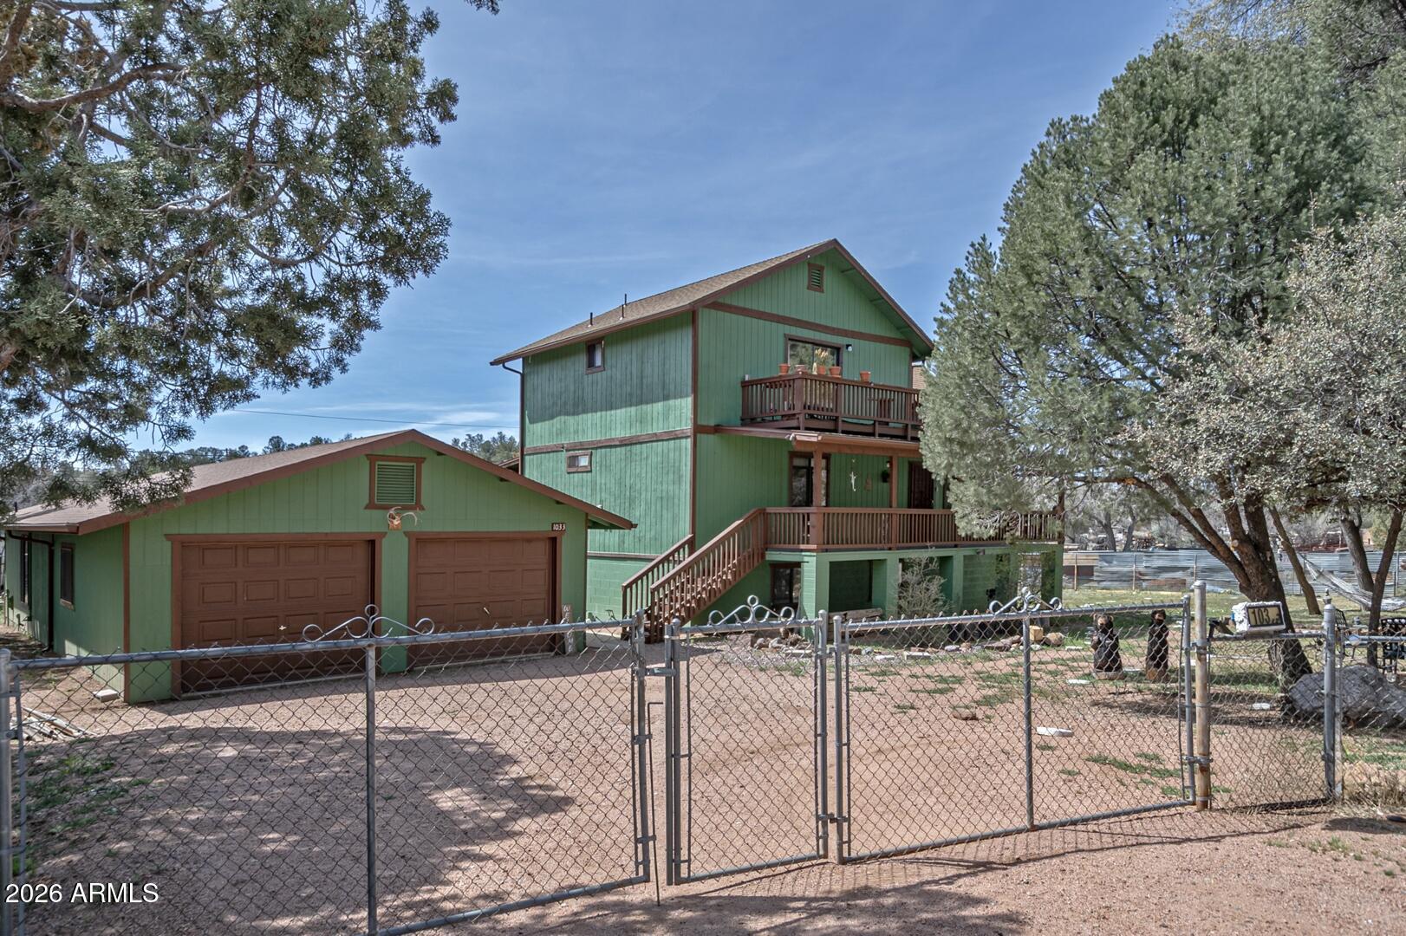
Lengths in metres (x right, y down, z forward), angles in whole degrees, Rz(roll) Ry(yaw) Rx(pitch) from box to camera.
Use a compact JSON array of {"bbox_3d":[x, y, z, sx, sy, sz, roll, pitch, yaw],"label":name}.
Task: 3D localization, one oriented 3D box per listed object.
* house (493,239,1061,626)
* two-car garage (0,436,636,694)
[{"bbox_3d":[1.834,-0.806,23.249,11.300,9.250,10.100,3,-5,-40],"label":"house"},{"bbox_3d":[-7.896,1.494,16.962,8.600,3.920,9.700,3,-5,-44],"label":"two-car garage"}]

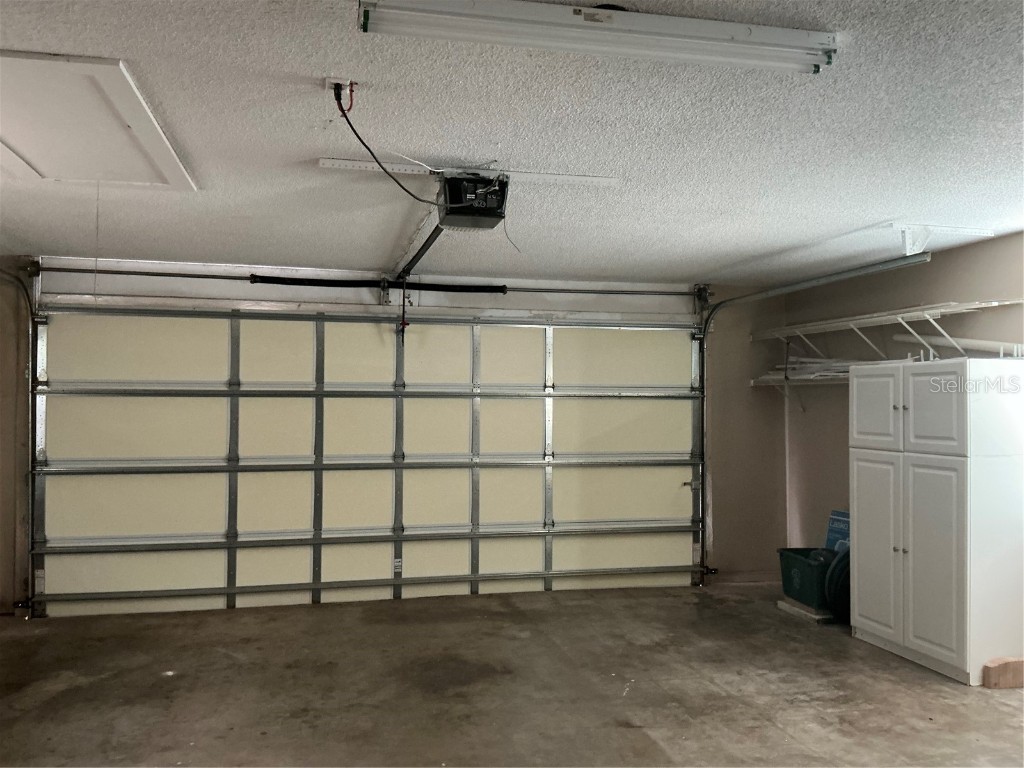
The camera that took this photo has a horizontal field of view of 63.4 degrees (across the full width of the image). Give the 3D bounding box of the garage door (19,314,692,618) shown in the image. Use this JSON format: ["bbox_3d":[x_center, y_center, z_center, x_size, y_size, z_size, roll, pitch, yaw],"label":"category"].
[{"bbox_3d":[-0.870,0.552,6.140,4.880,2.130,0.110,0,-1,-12],"label":"garage door"}]

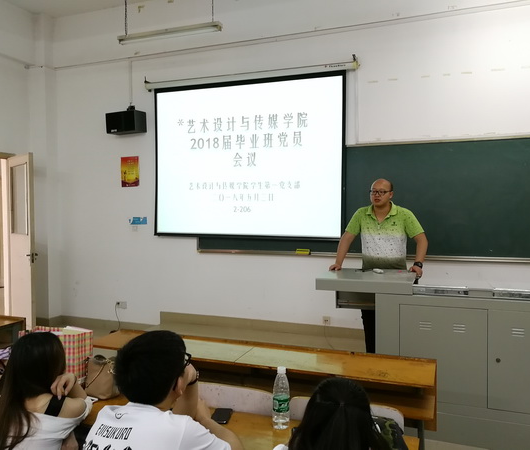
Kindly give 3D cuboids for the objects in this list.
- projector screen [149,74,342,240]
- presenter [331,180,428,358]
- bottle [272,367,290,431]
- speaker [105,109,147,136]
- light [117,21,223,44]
[{"bbox_3d":[-0.268,-0.783,5.619,2.460,1.888,0.050,1,2,20],"label":"projector screen"},{"bbox_3d":[1.040,0.464,4.299,0.840,1.750,0.480,1,2,23],"label":"presenter"},{"bbox_3d":[0.064,0.663,1.803,0.065,0.226,0.065,0,2,0],"label":"bottle"},{"bbox_3d":[-1.764,-1.302,5.984,0.447,0.250,0.231,1,6,24],"label":"speaker"},{"bbox_3d":[-1.049,-2.057,5.039,1.245,0.083,0.085,1,2,20],"label":"light"}]

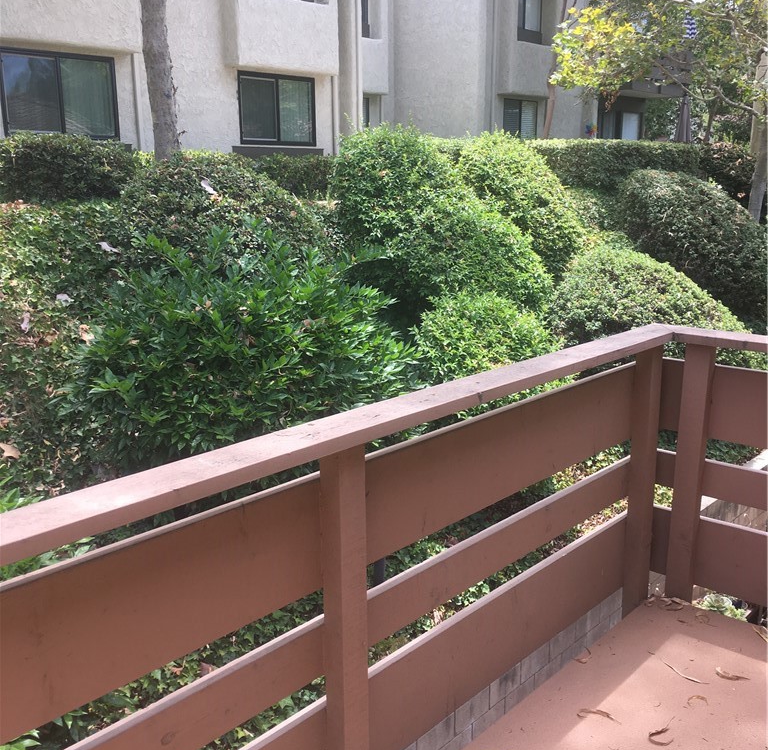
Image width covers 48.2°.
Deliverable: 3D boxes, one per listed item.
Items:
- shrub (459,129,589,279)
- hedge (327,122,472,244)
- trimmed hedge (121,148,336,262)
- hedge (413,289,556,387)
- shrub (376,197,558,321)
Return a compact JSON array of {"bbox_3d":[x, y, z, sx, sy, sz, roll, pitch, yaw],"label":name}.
[{"bbox_3d":[1.303,-1.736,8.547,1.400,1.310,1.350,1,13,8],"label":"shrub"},{"bbox_3d":[0.139,-1.695,8.037,1.250,1.218,1.250,0,13,1],"label":"hedge"},{"bbox_3d":[-1.373,-1.502,7.602,1.850,0.910,1.450,-3,13,-10],"label":"trimmed hedge"},{"bbox_3d":[0.564,-0.116,4.728,0.850,0.691,0.800,1,13,7],"label":"hedge"},{"bbox_3d":[0.548,-0.877,6.454,1.400,0.927,1.250,1,13,5],"label":"shrub"}]

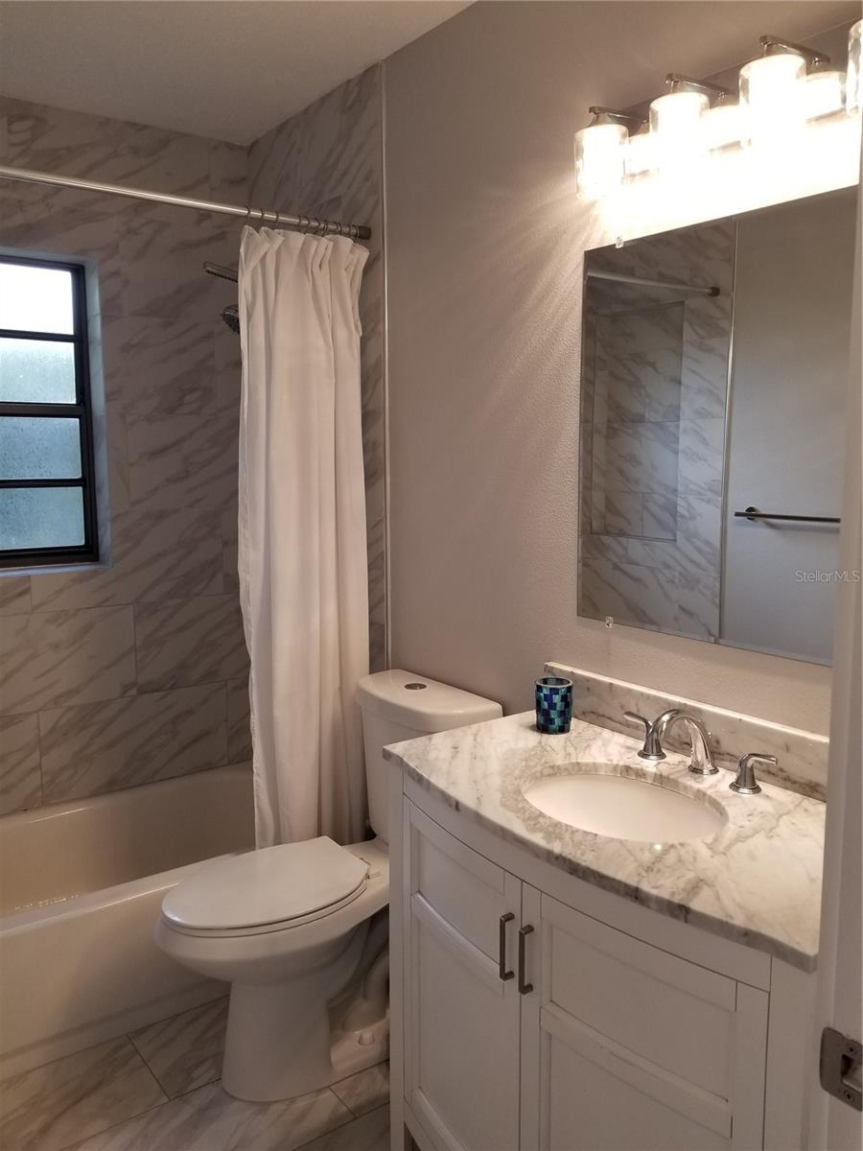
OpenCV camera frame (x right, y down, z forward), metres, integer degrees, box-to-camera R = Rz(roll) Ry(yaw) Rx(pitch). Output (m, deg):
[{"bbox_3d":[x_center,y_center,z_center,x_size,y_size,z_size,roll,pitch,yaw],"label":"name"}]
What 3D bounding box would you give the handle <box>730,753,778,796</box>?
[{"bbox_3d":[0.535,0.326,1.433,0.048,0.065,0.078,-6,9,-36],"label":"handle"}]

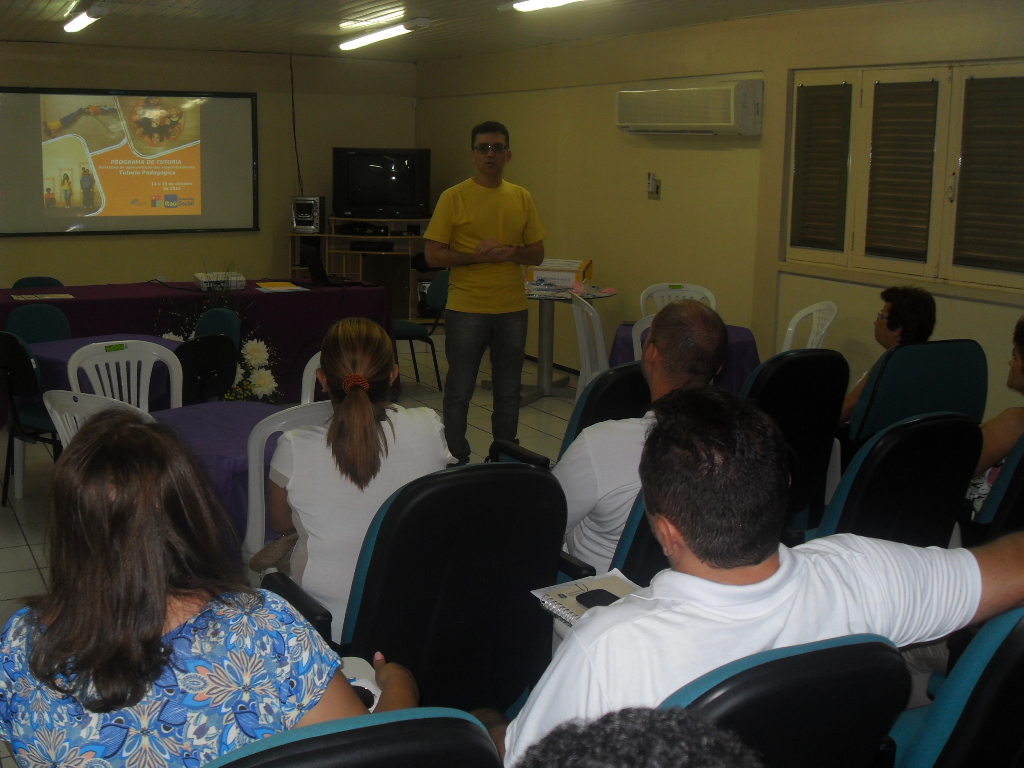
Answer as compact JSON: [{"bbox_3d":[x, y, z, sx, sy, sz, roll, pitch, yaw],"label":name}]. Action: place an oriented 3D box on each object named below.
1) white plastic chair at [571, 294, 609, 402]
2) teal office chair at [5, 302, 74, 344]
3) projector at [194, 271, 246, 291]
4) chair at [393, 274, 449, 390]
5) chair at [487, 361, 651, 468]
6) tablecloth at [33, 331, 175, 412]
[{"bbox_3d":[0.564,-0.032,6.267,0.520,0.880,0.450,-2,12,-14],"label":"white plastic chair"},{"bbox_3d":[-2.308,0.017,6.085,0.440,0.810,0.520,-10,15,-41],"label":"teal office chair"},{"bbox_3d":[-1.834,-0.641,7.413,0.270,0.085,0.240,-5,13,-25],"label":"projector"},{"bbox_3d":[-0.743,-0.371,8.271,0.550,0.830,0.470,-5,13,-29],"label":"chair"},{"bbox_3d":[0.280,0.359,4.008,0.640,1.000,0.650,-7,14,-33],"label":"chair"},{"bbox_3d":[-1.818,0.045,5.484,0.740,0.460,0.740,11,16,43],"label":"tablecloth"}]

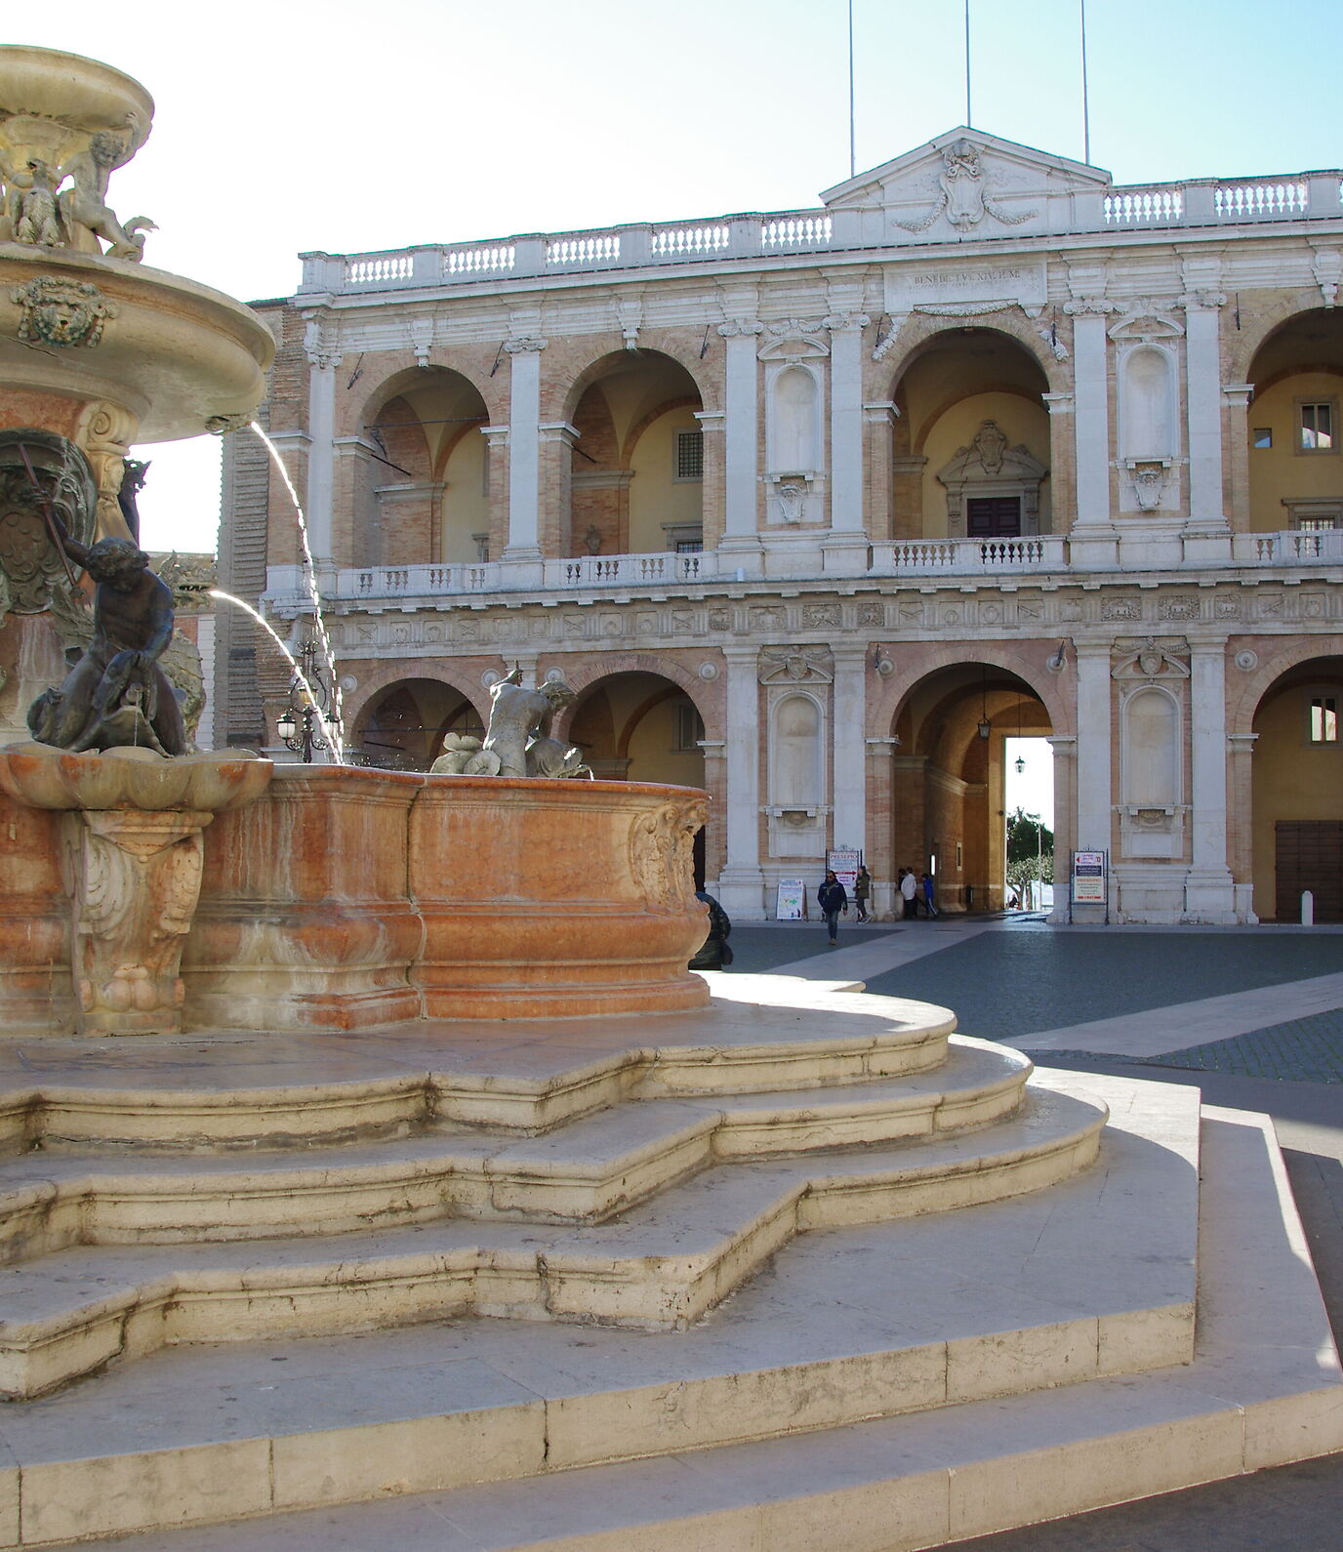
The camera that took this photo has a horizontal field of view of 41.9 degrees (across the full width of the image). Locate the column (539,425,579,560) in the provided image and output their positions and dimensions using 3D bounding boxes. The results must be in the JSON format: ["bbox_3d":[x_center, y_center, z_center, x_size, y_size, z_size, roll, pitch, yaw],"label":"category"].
[{"bbox_3d":[-3.723,-8.967,56.829,1.046,4.866,1.200,-1,-3,13],"label":"column"}]

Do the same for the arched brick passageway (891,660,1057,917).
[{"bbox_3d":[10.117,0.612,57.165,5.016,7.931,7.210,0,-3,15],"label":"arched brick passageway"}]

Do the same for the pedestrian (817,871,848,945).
[{"bbox_3d":[3.605,2.942,39.243,0.620,1.690,0.420,0,-3,6],"label":"pedestrian"}]

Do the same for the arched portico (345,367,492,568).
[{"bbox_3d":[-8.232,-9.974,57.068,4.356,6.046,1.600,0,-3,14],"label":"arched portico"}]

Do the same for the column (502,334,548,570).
[{"bbox_3d":[-4.627,-10.232,55.487,1.193,7.318,0.750,0,-3,14],"label":"column"}]

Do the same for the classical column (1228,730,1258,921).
[{"bbox_3d":[16.665,1.489,51.287,0.861,5.553,1.100,-1,-3,13],"label":"classical column"}]

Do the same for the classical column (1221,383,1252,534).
[{"bbox_3d":[16.287,-9.135,50.524,0.754,4.139,0.850,0,-3,14],"label":"classical column"}]

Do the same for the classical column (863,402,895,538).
[{"bbox_3d":[6.497,-9.163,54.335,1.042,4.730,1.100,-1,-3,13],"label":"classical column"}]

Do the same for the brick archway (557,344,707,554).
[{"bbox_3d":[-1.146,-10.242,57.675,4.944,7.519,1.184,0,-3,15],"label":"brick archway"}]

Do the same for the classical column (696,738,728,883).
[{"bbox_3d":[1.310,1.032,51.394,0.871,4.202,0.950,0,-3,14],"label":"classical column"}]

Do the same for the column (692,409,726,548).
[{"bbox_3d":[1.272,-9.150,55.589,1.061,4.831,1.100,-1,-3,13],"label":"column"}]

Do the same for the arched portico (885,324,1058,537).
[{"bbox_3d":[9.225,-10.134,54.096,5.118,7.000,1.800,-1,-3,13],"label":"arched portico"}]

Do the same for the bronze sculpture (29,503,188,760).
[{"bbox_3d":[-2.962,-0.792,9.200,0.780,1.260,0.720,2,-3,-22],"label":"bronze sculpture"}]

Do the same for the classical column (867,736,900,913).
[{"bbox_3d":[6.323,1.509,52.445,0.876,5.421,0.850,0,-3,14],"label":"classical column"}]

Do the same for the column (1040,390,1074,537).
[{"bbox_3d":[11.371,-9.195,51.753,0.903,4.131,0.850,0,-3,14],"label":"column"}]

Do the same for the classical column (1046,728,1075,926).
[{"bbox_3d":[11.353,1.577,51.187,0.780,5.713,0.850,0,-3,14],"label":"classical column"}]

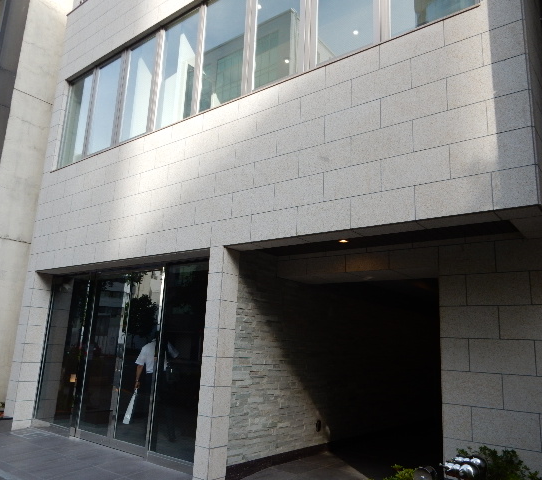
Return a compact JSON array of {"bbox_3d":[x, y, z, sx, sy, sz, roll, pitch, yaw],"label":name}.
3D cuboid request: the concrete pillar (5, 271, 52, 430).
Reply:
[{"bbox_3d":[-4.068,1.816,7.792,0.320,2.545,0.310,-7,-16,38],"label":"concrete pillar"}]

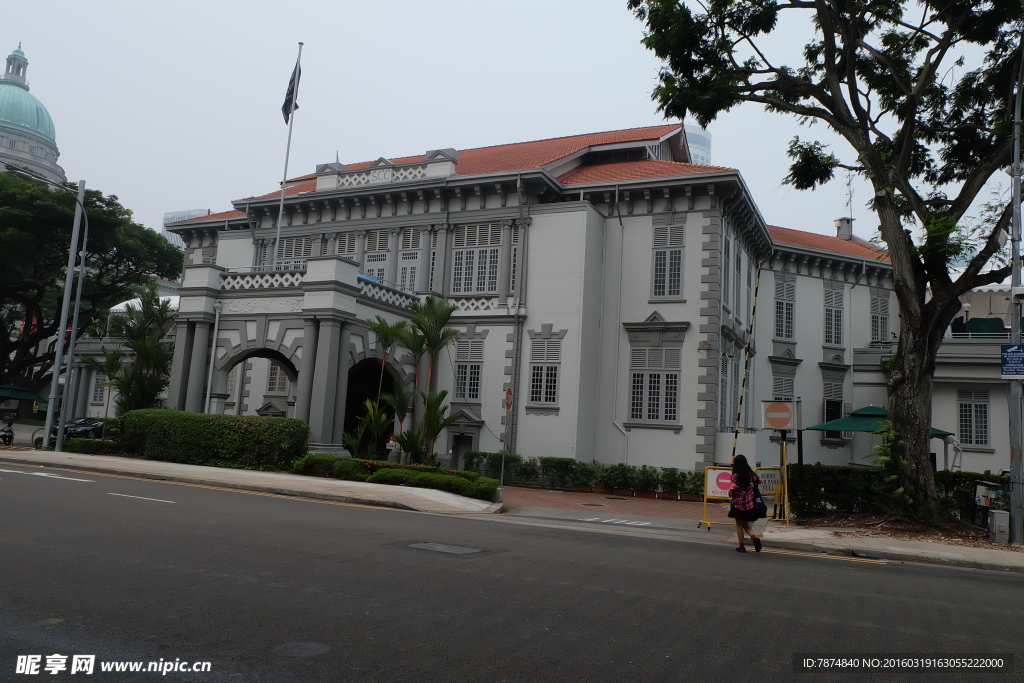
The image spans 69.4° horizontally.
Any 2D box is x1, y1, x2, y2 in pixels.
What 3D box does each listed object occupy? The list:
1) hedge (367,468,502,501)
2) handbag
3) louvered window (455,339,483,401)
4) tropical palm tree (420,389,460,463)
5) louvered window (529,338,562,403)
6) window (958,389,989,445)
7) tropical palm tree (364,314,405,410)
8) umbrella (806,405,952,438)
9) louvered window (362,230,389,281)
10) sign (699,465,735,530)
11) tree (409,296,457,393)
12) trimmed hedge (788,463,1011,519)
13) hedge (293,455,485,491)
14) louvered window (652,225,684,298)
[{"bbox_3d":[-2.026,3.690,19.472,4.600,0.470,1.100,-3,-10,41],"label":"hedge"},{"bbox_3d":[4.064,2.609,12.097,0.140,0.520,0.290,8,-9,-30],"label":"handbag"},{"bbox_3d":[-1.792,1.205,30.430,1.307,2.640,0.200,0,-8,25],"label":"louvered window"},{"bbox_3d":[-2.393,2.985,23.880,1.300,2.900,1.300,3,-7,0],"label":"tropical palm tree"},{"bbox_3d":[1.312,1.226,29.710,1.373,2.660,0.200,0,-8,25],"label":"louvered window"},{"bbox_3d":[20.936,3.490,33.527,1.246,2.588,0.200,0,-8,25],"label":"window"},{"bbox_3d":[-4.514,1.761,25.223,1.420,5.400,1.420,0,-8,26],"label":"tropical palm tree"},{"bbox_3d":[10.539,3.403,21.292,3.550,3.000,3.550,0,-8,26],"label":"umbrella"},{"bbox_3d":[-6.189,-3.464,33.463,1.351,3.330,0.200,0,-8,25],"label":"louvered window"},{"bbox_3d":[4.277,3.176,14.897,0.796,1.300,0.500,0,-8,25],"label":"sign"},{"bbox_3d":[-2.762,1.493,24.405,1.600,6.000,1.600,0,-8,26],"label":"tree"},{"bbox_3d":[9.094,3.680,17.493,4.900,1.280,0.800,2,-7,8],"label":"trimmed hedge"},{"bbox_3d":[-3.796,3.949,22.339,6.900,0.580,1.800,0,-8,26],"label":"hedge"},{"bbox_3d":[5.441,-2.744,25.627,1.100,2.570,0.160,0,-8,26],"label":"louvered window"}]

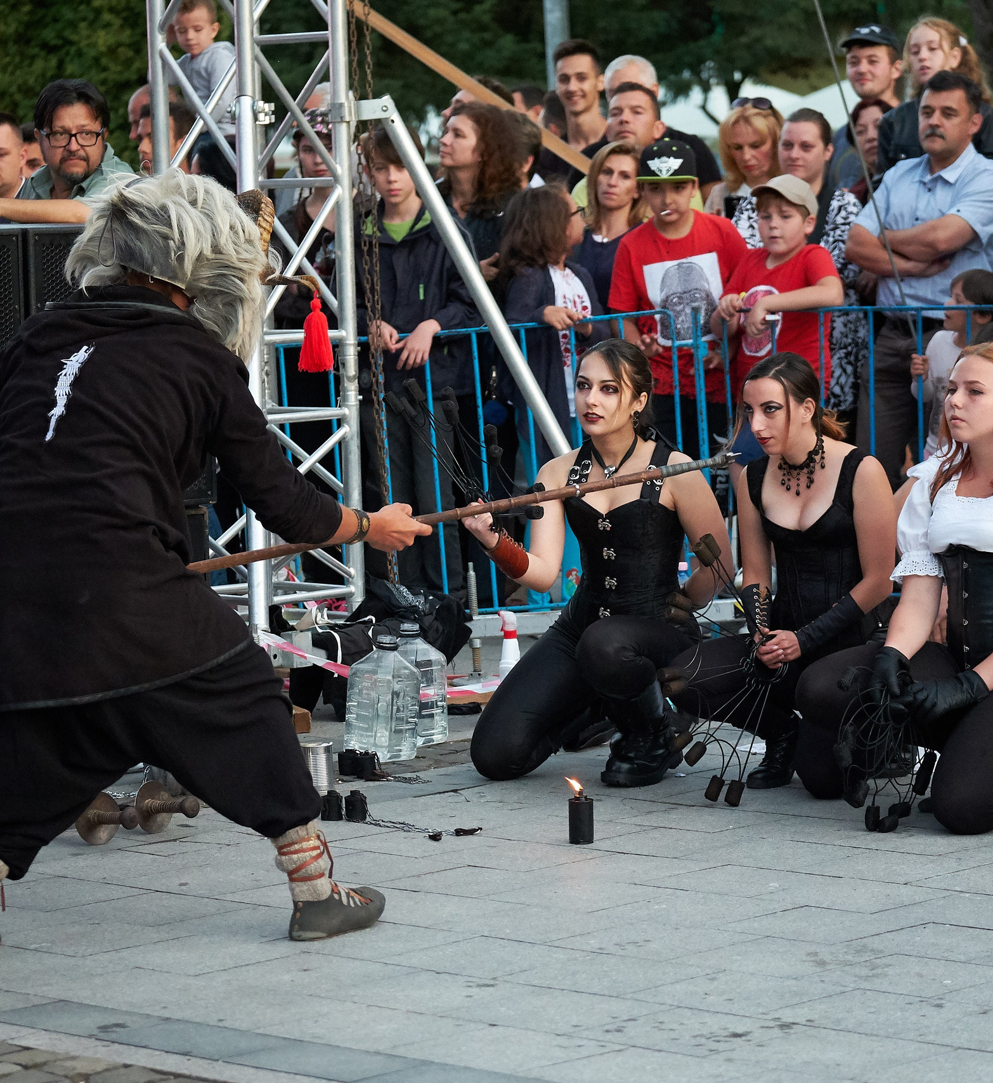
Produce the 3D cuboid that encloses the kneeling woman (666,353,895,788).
[{"bbox_3d":[0.661,0.054,8.055,0.520,1.017,0.660,3,7,35],"label":"kneeling woman"}]

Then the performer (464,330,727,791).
[{"bbox_3d":[0.253,0.034,8.204,0.530,1.043,0.680,2,7,30],"label":"performer"}]

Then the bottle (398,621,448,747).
[{"bbox_3d":[-0.224,0.365,8.712,0.148,0.302,0.148,4,7,40],"label":"bottle"}]

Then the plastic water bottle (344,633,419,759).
[{"bbox_3d":[-0.297,0.383,8.539,0.148,0.302,0.148,2,7,32],"label":"plastic water bottle"}]

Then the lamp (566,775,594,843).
[{"bbox_3d":[0.179,0.584,7.309,0.057,0.129,0.057,-1,6,0],"label":"lamp"}]

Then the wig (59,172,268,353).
[{"bbox_3d":[-0.615,-0.525,6.446,0.370,0.340,0.310,14,-5,-40],"label":"wig"}]

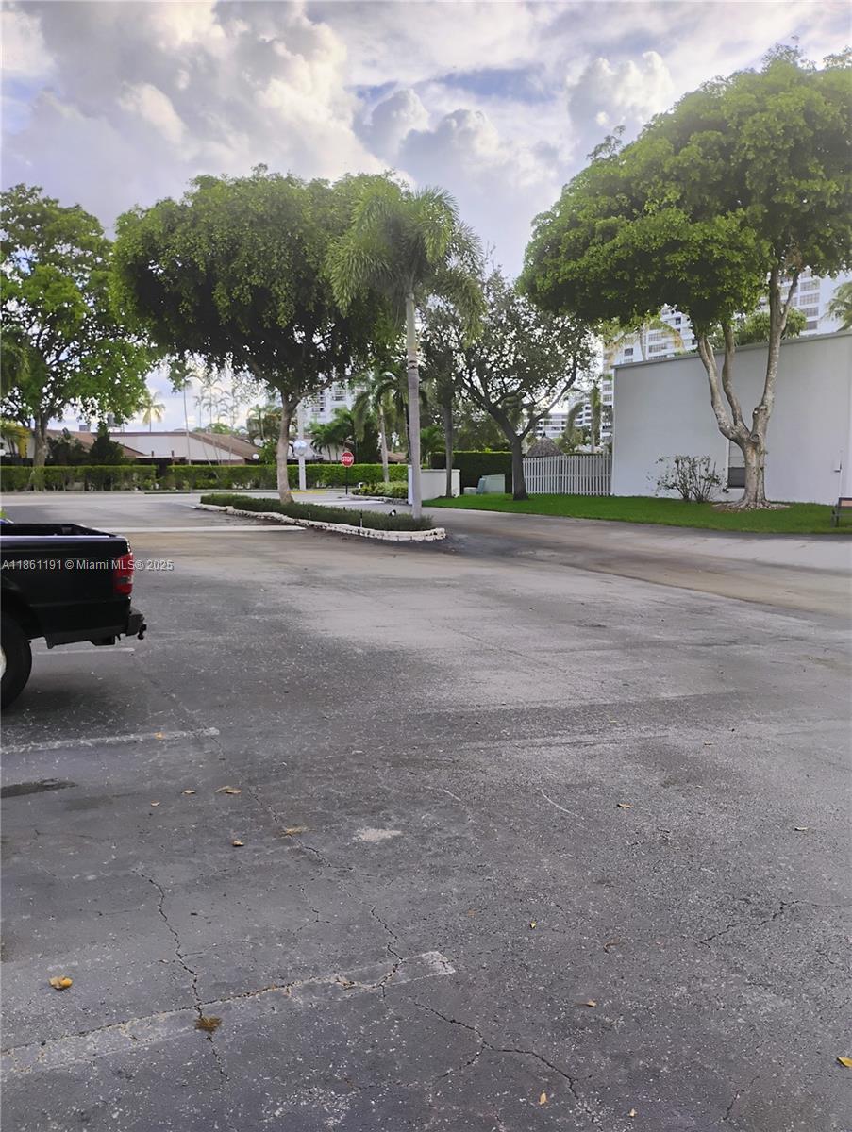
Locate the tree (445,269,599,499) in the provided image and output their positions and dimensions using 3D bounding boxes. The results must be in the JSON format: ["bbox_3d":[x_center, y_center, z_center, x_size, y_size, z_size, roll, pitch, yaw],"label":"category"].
[{"bbox_3d":[3.972,-7.724,39.400,6.570,9.690,6.400,0,6,0],"label":"tree"}]

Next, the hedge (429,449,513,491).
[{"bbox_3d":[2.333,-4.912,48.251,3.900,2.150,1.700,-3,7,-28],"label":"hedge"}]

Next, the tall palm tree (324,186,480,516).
[{"bbox_3d":[-0.460,-4.789,21.310,3.590,8.070,3.590,0,6,0],"label":"tall palm tree"}]

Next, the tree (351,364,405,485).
[{"bbox_3d":[-2.388,-6.682,45.547,2.620,6.350,2.620,0,6,0],"label":"tree"}]

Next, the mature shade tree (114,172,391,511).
[{"bbox_3d":[-5.444,-6.900,28.626,8.590,10.600,8.300,0,6,0],"label":"mature shade tree"}]

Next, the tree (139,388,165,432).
[{"bbox_3d":[-38.448,-18.740,128.734,3.700,12.540,3.700,0,6,0],"label":"tree"}]

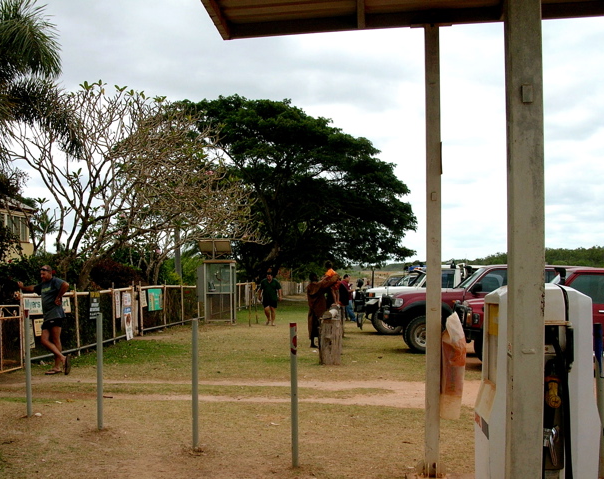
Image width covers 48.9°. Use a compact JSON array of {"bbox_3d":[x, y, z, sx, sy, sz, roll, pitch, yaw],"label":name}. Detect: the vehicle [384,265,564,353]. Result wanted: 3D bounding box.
[{"bbox_3d":[4.170,1.467,14.611,4.950,1.870,1.920,0,-3,3],"label":"vehicle"}]

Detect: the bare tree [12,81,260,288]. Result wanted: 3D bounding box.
[{"bbox_3d":[-4.287,-0.803,17.067,6.350,6.666,5.800,0,-3,0],"label":"bare tree"}]

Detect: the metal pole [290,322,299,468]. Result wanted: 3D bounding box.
[{"bbox_3d":[-0.055,1.317,5.635,0.060,1.211,0.060,0,-3,0],"label":"metal pole"}]

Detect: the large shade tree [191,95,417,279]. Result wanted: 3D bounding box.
[{"bbox_3d":[0.139,-2.298,37.176,12.600,11.800,12.500,0,-3,0],"label":"large shade tree"}]

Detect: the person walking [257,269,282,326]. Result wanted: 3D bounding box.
[{"bbox_3d":[-1.034,1.842,21.214,0.620,1.827,0.420,0,-3,-3],"label":"person walking"}]

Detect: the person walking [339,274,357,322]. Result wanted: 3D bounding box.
[{"bbox_3d":[1.648,2.046,23.567,0.500,1.670,0.500,0,-3,-3],"label":"person walking"}]

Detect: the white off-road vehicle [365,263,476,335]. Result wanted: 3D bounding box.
[{"bbox_3d":[4.220,1.620,18.900,4.950,1.950,1.800,0,-3,-4],"label":"white off-road vehicle"}]

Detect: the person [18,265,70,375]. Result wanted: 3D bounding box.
[{"bbox_3d":[-4.258,1.325,11.080,0.700,1.778,0.650,2,-4,-37],"label":"person"}]

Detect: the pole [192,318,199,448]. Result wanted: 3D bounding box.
[{"bbox_3d":[-0.988,1.351,6.221,0.060,1.206,0.060,0,-3,0],"label":"pole"}]

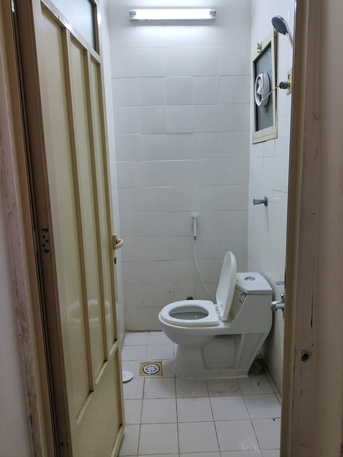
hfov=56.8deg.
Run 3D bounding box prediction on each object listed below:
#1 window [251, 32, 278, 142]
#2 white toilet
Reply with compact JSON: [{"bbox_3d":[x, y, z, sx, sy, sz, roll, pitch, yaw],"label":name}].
[{"bbox_3d":[0.604,-0.870,2.053,0.060,0.600,0.500,-1,10,0],"label":"window"},{"bbox_3d":[0.274,0.568,2.153,0.725,0.830,0.370,-1,10,0],"label":"white toilet"}]

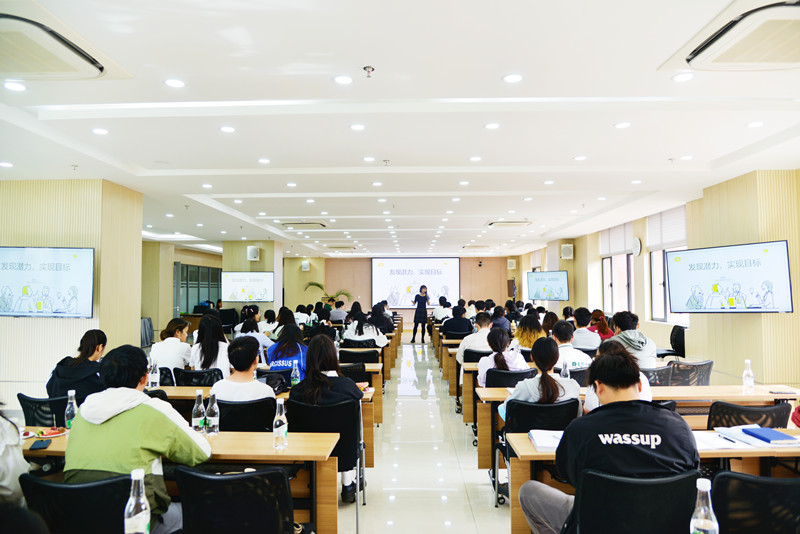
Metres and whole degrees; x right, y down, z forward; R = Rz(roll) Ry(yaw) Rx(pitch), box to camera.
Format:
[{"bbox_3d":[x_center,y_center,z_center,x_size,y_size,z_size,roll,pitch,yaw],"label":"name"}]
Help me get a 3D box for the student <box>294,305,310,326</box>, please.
[{"bbox_3d":[-2.185,1.446,11.802,0.450,1.240,0.720,0,-3,1],"label":"student"}]

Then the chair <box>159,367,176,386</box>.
[{"bbox_3d":[-2.313,1.344,5.171,0.480,0.860,0.550,0,-3,1],"label":"chair"}]

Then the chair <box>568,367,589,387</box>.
[{"bbox_3d":[1.596,1.340,5.080,0.480,0.860,0.550,0,-3,1],"label":"chair"}]

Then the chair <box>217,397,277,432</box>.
[{"bbox_3d":[-0.988,1.274,3.572,0.480,0.860,0.550,0,-3,1],"label":"chair"}]

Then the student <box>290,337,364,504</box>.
[{"bbox_3d":[-0.464,1.053,3.566,0.470,1.229,0.850,0,-2,1],"label":"student"}]

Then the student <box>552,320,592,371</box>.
[{"bbox_3d":[1.501,1.096,4.843,0.480,1.235,0.820,0,-3,1],"label":"student"}]

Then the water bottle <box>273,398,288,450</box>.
[{"bbox_3d":[-0.579,0.760,2.591,0.067,0.232,0.067,0,-2,1],"label":"water bottle"}]

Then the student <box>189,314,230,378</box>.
[{"bbox_3d":[-1.659,1.078,4.855,0.440,1.297,0.780,0,-3,3],"label":"student"}]

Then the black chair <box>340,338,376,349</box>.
[{"bbox_3d":[-0.584,1.470,8.029,0.480,0.860,0.550,0,-3,1],"label":"black chair"}]

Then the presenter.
[{"bbox_3d":[0.600,1.345,15.171,0.550,1.635,0.360,0,-2,-7],"label":"presenter"}]

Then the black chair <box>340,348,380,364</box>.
[{"bbox_3d":[-0.455,1.402,6.477,0.480,0.860,0.550,0,-3,1],"label":"black chair"}]

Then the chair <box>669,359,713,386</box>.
[{"bbox_3d":[2.578,1.280,4.971,0.470,0.870,0.570,0,-3,-5],"label":"chair"}]

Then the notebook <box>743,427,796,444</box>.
[{"bbox_3d":[2.136,0.974,3.078,0.172,0.020,0.250,0,-3,4],"label":"notebook"}]

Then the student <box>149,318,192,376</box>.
[{"bbox_3d":[-1.982,1.099,4.896,0.450,1.262,0.780,-1,-3,16],"label":"student"}]

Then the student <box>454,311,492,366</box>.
[{"bbox_3d":[0.984,1.210,6.782,0.520,1.270,0.800,0,-3,1],"label":"student"}]

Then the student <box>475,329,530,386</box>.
[{"bbox_3d":[0.886,1.132,4.822,0.480,1.164,0.800,0,-2,1],"label":"student"}]

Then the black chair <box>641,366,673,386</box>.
[{"bbox_3d":[2.145,1.294,4.819,0.480,0.850,0.540,0,-2,1],"label":"black chair"}]

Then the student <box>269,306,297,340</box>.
[{"bbox_3d":[-1.646,1.218,7.555,0.460,1.270,0.700,0,-2,1],"label":"student"}]

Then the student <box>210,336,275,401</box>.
[{"bbox_3d":[-1.016,1.071,3.607,0.480,1.220,0.740,0,-2,1],"label":"student"}]

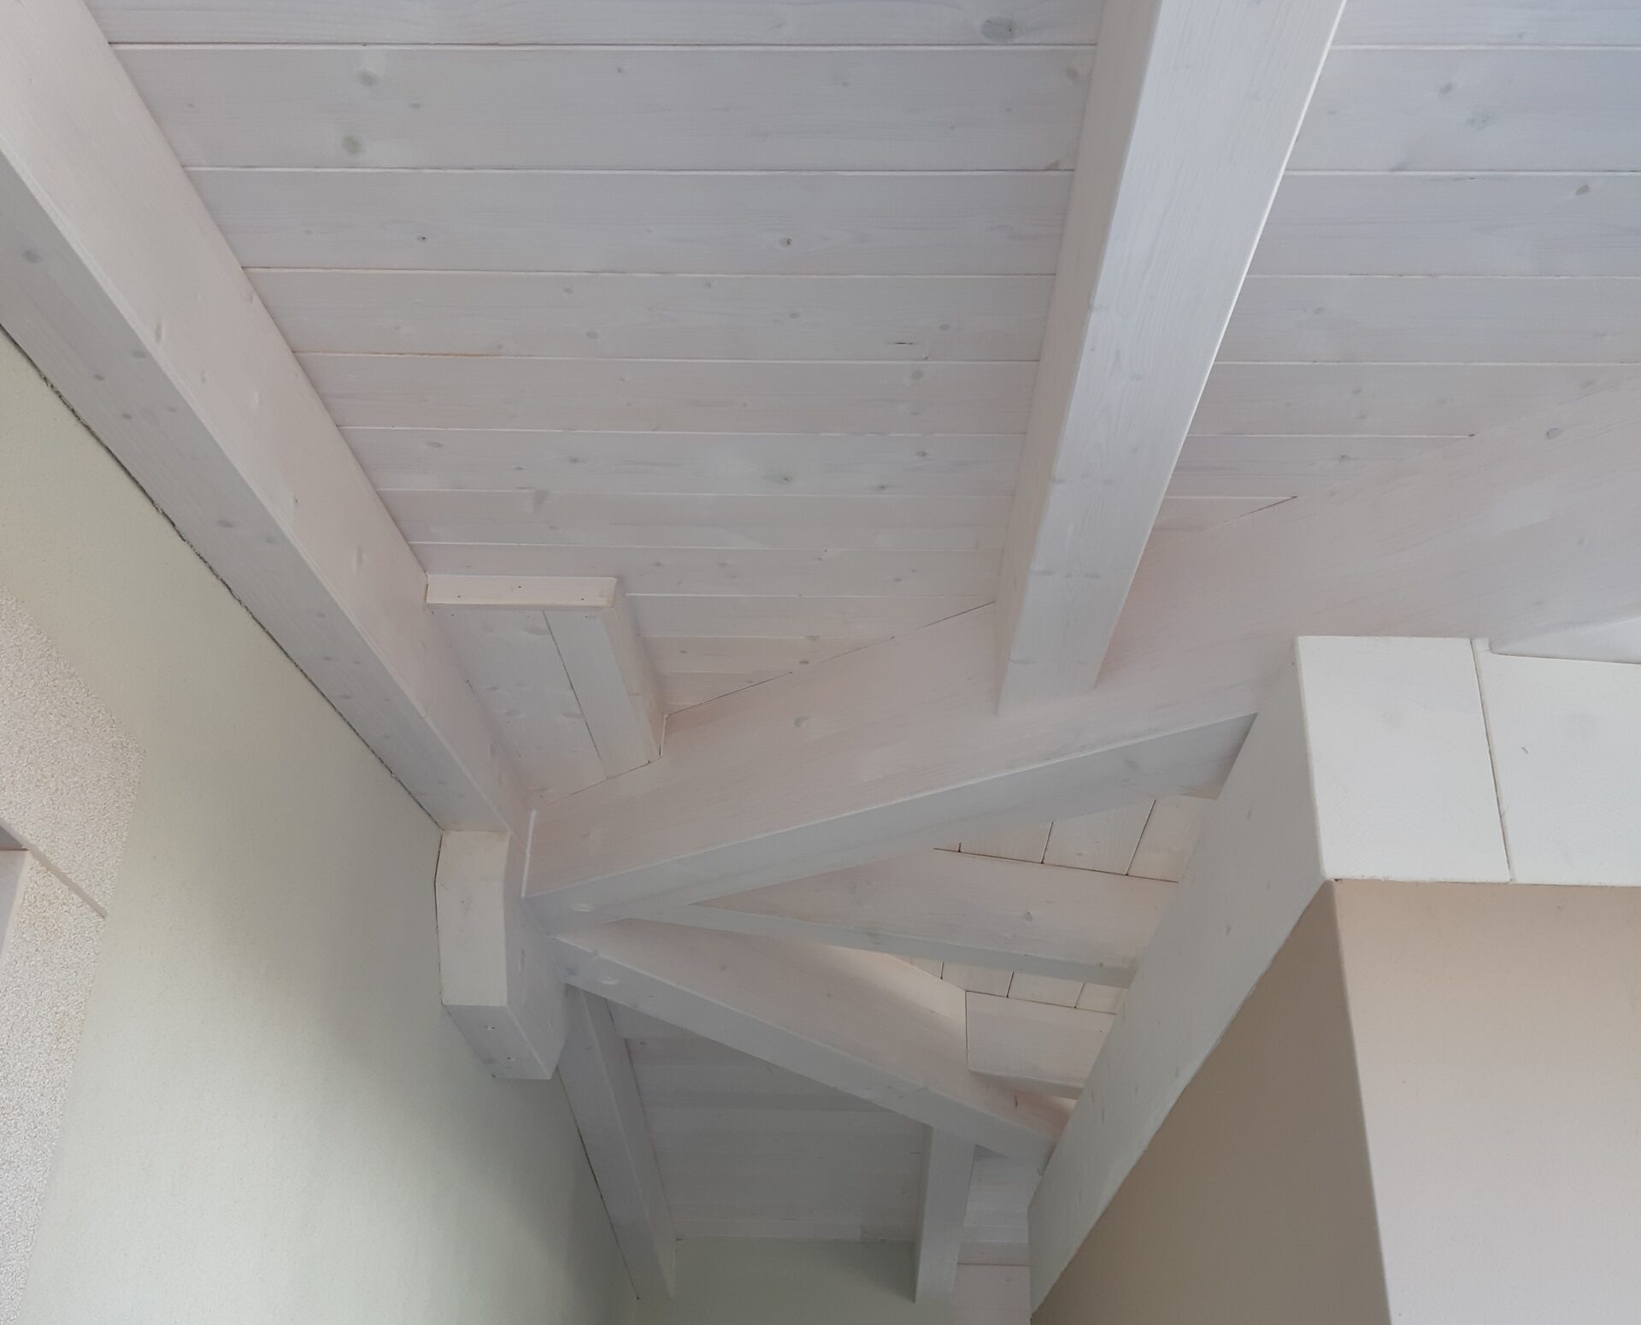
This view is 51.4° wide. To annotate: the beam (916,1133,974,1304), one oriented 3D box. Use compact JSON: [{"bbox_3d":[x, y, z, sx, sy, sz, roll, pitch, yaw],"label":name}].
[{"bbox_3d":[0.305,1.330,4.289,0.102,0.165,1.405,1,-35,2],"label":"beam"}]

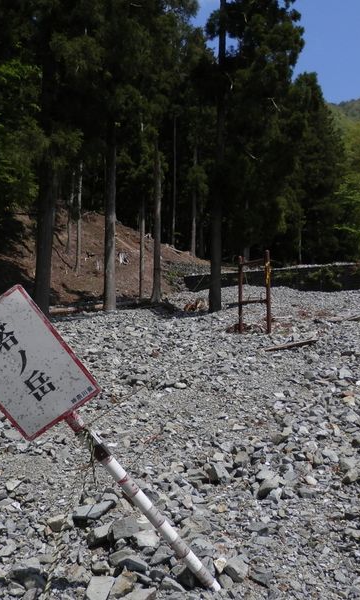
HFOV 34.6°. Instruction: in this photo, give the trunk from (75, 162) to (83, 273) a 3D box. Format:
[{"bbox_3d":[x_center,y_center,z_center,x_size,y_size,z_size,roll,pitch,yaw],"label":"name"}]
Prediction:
[{"bbox_3d":[-4.279,-3.523,24.605,0.200,4.720,0.200,2,-3,0],"label":"trunk"}]

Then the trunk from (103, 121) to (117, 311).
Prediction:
[{"bbox_3d":[-2.081,-2.570,17.428,0.370,5.770,0.370,0,-3,0],"label":"trunk"}]

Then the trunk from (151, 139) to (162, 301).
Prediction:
[{"bbox_3d":[-0.814,-2.964,21.136,0.300,6.120,0.300,0,-3,0],"label":"trunk"}]

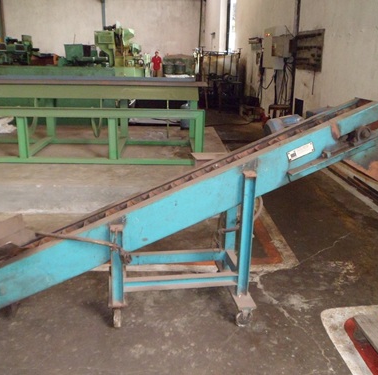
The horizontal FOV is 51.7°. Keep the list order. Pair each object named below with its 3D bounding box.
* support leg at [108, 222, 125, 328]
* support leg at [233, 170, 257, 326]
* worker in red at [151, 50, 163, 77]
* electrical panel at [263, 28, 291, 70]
[{"bbox_3d":[-0.391,0.483,2.110,0.080,0.589,0.100,-2,18,-9],"label":"support leg"},{"bbox_3d":[0.314,0.339,2.127,0.085,0.878,0.100,-2,18,-9],"label":"support leg"},{"bbox_3d":[-1.411,-5.250,17.542,0.500,1.680,0.300,0,18,-4],"label":"worker in red"},{"bbox_3d":[1.794,-2.845,7.996,0.220,0.800,0.850,0,18,-3],"label":"electrical panel"}]

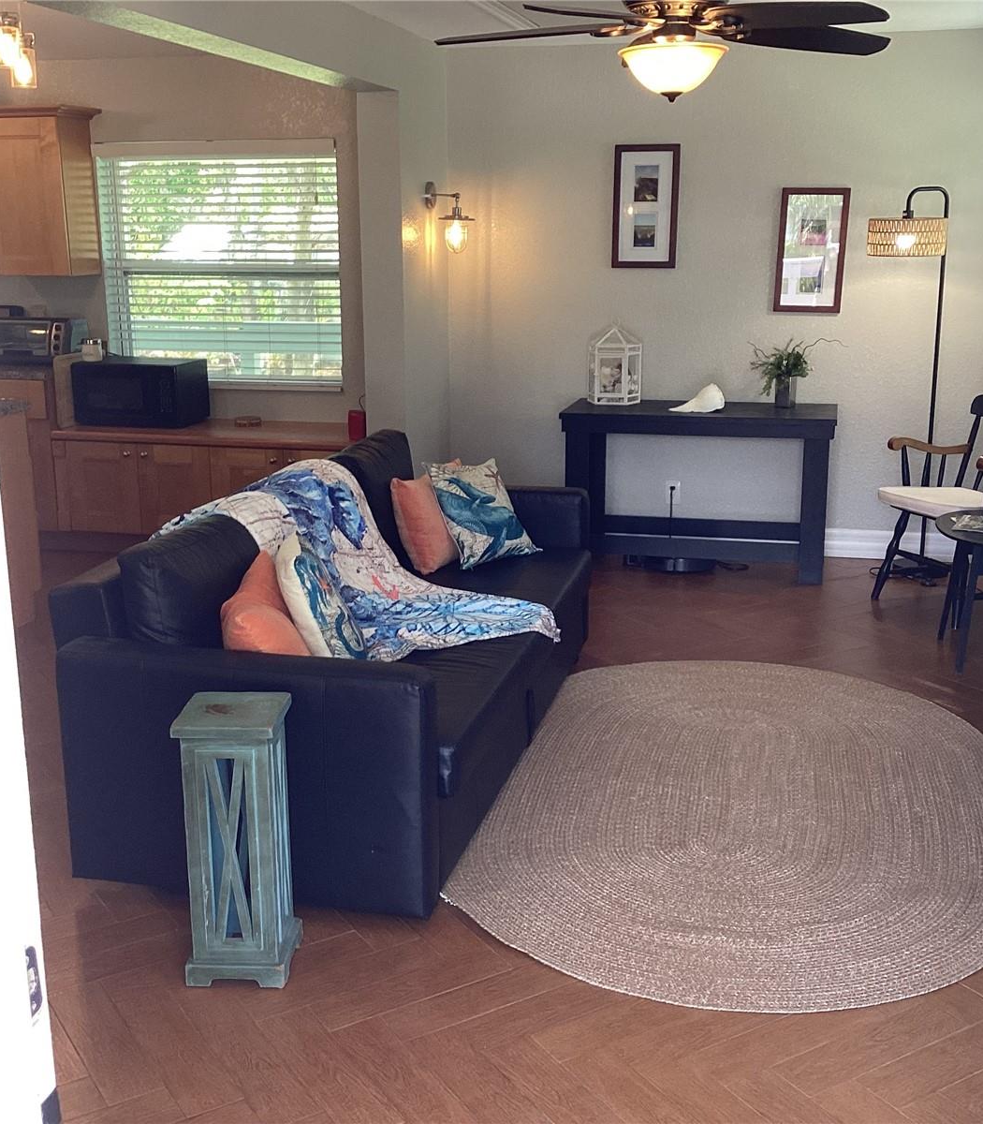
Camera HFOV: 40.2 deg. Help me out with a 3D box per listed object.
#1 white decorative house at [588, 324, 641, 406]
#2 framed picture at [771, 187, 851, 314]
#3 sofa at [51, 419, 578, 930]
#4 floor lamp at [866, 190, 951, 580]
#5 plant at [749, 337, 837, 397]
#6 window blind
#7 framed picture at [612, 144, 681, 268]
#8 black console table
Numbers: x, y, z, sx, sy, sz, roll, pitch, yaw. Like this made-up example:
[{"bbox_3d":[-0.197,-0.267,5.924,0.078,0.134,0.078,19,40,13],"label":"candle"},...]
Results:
[{"bbox_3d":[0.605,-0.961,6.493,0.240,0.385,0.215,3,14,14],"label":"white decorative house"},{"bbox_3d":[1.504,-1.458,6.301,0.308,0.570,0.025,3,14,14],"label":"framed picture"},{"bbox_3d":[-0.374,0.129,4.120,1.040,0.860,2.270,3,14,14],"label":"sofa"},{"bbox_3d":[1.886,-0.796,6.080,0.420,1.740,0.360,-2,13,-8],"label":"floor lamp"},{"bbox_3d":[1.410,-0.911,6.299,0.380,0.290,0.290,3,14,14],"label":"plant"},{"bbox_3d":[-1.408,-1.505,6.855,1.310,1.200,0.060,3,14,14],"label":"window blind"},{"bbox_3d":[0.741,-1.706,6.448,0.310,0.570,0.025,3,14,14],"label":"framed picture"},{"bbox_3d":[0.990,-0.356,6.389,1.240,0.755,0.550,3,14,14],"label":"black console table"}]

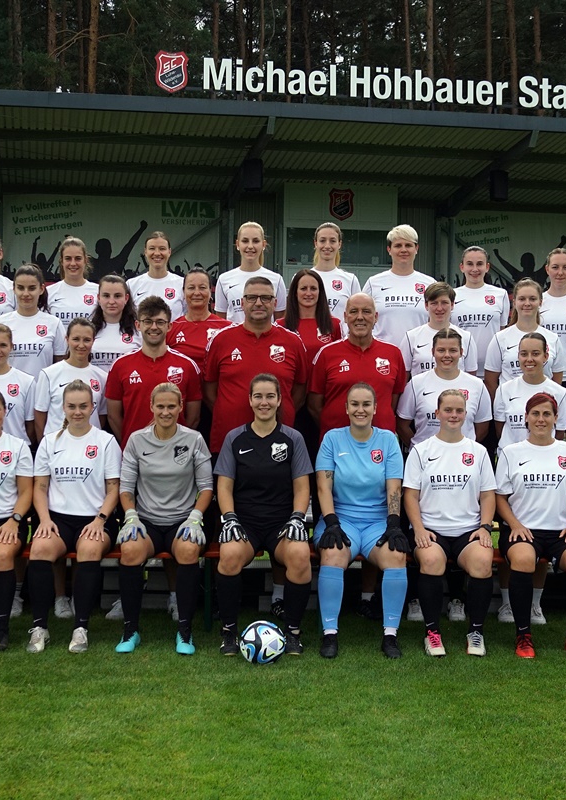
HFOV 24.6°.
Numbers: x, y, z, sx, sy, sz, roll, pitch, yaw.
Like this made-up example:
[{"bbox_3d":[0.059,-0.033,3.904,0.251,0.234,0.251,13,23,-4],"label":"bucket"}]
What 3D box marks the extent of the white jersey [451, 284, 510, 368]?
[{"bbox_3d":[1.213,-0.442,8.150,0.420,0.570,0.260,1,1,0],"label":"white jersey"}]

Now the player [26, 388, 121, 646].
[{"bbox_3d":[-1.091,0.577,6.786,0.500,1.350,0.660,1,1,-3],"label":"player"}]

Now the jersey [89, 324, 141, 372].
[{"bbox_3d":[-1.025,-0.178,7.860,0.460,0.570,0.270,1,1,-2],"label":"jersey"}]

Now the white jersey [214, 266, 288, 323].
[{"bbox_3d":[-0.207,-0.552,8.106,0.470,0.560,0.260,1,1,0],"label":"white jersey"}]

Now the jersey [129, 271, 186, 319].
[{"bbox_3d":[-0.783,-0.520,8.106,0.460,0.550,0.260,1,1,-2],"label":"jersey"}]

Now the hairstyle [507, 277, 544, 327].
[{"bbox_3d":[1.475,-0.598,7.890,0.215,0.300,0.240,1,1,6],"label":"hairstyle"}]

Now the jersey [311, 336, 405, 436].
[{"bbox_3d":[0.434,-0.021,7.587,0.580,0.710,0.310,1,1,0],"label":"jersey"}]

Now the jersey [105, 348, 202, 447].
[{"bbox_3d":[-0.761,0.033,7.587,0.570,0.690,0.290,1,1,-3],"label":"jersey"}]

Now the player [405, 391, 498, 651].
[{"bbox_3d":[0.884,0.615,6.860,0.510,1.340,0.720,1,1,1],"label":"player"}]

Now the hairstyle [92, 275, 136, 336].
[{"bbox_3d":[-1.007,-0.558,7.720,0.250,0.360,0.220,1,2,-6],"label":"hairstyle"}]

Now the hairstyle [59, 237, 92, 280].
[{"bbox_3d":[-1.306,-0.886,8.140,0.210,0.280,0.230,1,1,-6],"label":"hairstyle"}]

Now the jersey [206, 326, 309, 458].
[{"bbox_3d":[-0.150,-0.067,7.520,0.610,0.760,0.350,1,1,-2],"label":"jersey"}]

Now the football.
[{"bbox_3d":[-0.100,1.174,6.320,0.220,0.220,0.220,1,1,0],"label":"football"}]

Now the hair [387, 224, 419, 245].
[{"bbox_3d":[0.760,-1.012,8.200,0.200,0.190,0.220,1,1,2],"label":"hair"}]

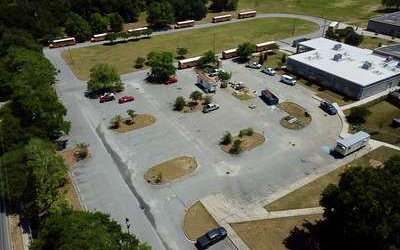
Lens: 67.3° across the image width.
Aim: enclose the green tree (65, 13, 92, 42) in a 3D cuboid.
[{"bbox_3d":[-60.230,-48.320,149.180,12.410,12.790,12.410,-1,33,0],"label":"green tree"}]

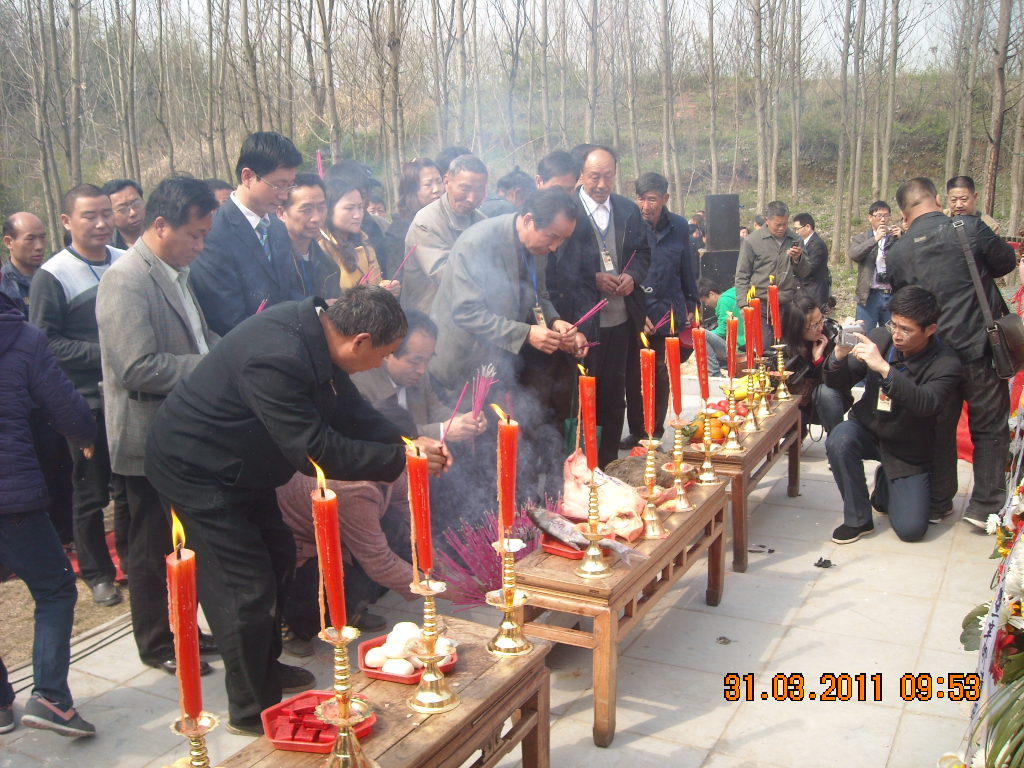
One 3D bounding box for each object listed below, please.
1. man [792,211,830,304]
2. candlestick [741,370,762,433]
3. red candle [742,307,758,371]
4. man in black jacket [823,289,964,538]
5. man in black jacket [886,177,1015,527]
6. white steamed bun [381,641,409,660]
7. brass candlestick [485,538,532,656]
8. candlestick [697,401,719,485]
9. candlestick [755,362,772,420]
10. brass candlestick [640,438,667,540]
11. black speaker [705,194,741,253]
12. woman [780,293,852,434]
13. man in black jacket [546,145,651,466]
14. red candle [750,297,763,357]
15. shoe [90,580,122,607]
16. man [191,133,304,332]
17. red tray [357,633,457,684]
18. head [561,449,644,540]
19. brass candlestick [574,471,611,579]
[{"bbox_3d":[2.663,-0.665,9.264,0.360,1.700,0.480,-3,11,-7],"label":"man"},{"bbox_3d":[1.107,0.067,4.788,0.110,0.290,0.110,4,13,28],"label":"candlestick"},{"bbox_3d":[1.065,-0.193,4.602,0.047,0.290,0.047,1,12,27],"label":"red candle"},{"bbox_3d":[1.755,0.123,4.800,0.720,1.180,0.580,-12,15,-42],"label":"man in black jacket"},{"bbox_3d":[2.059,-0.157,4.850,0.600,1.650,0.420,-6,12,-20],"label":"man in black jacket"},{"bbox_3d":[-0.292,0.660,2.570,0.072,0.050,0.058,4,13,28],"label":"white steamed bun"},{"bbox_3d":[-0.007,0.514,2.510,0.118,0.268,0.118,-1,11,0],"label":"brass candlestick"},{"bbox_3d":[0.744,0.230,3.902,0.112,0.270,0.112,4,12,26],"label":"candlestick"},{"bbox_3d":[1.233,0.011,5.068,0.108,0.285,0.108,4,13,28],"label":"candlestick"},{"bbox_3d":[0.461,0.338,3.335,0.108,0.290,0.108,4,12,26],"label":"brass candlestick"},{"bbox_3d":[2.440,-1.860,12.000,0.410,0.660,0.390,-3,11,-5],"label":"black speaker"},{"bbox_3d":[1.710,-0.010,5.720,0.650,0.980,0.500,1,11,12],"label":"woman"},{"bbox_3d":[0.463,-0.313,5.321,0.540,1.780,0.380,-4,11,-15],"label":"man in black jacket"},{"bbox_3d":[1.190,-0.275,5.030,0.050,0.285,0.050,-1,13,29],"label":"red candle"},{"bbox_3d":[-1.728,0.849,4.380,0.100,0.100,0.275,-7,13,-27],"label":"shoe"},{"bbox_3d":[-0.874,0.008,3.752,0.380,1.790,0.520,5,13,29],"label":"man"},{"bbox_3d":[-0.270,0.683,2.556,0.265,0.034,0.185,4,13,28],"label":"red tray"},{"bbox_3d":[0.329,0.339,3.478,0.290,0.240,0.210,4,12,25],"label":"head"},{"bbox_3d":[0.242,0.417,3.110,0.115,0.310,0.115,-2,11,0],"label":"brass candlestick"}]

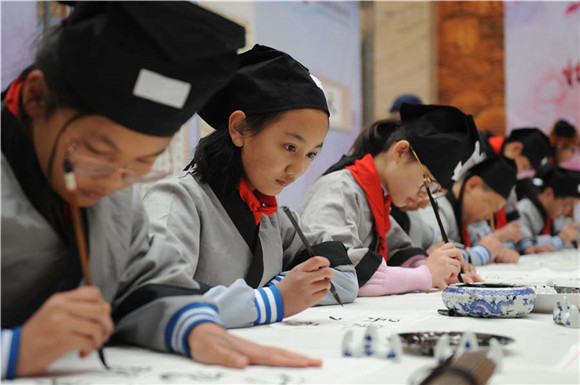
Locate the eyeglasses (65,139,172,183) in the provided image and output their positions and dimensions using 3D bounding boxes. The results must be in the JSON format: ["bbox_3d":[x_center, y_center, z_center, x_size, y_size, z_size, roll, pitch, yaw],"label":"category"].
[{"bbox_3d":[-0.202,-0.069,0.812,0.134,0.131,0.042,13,-49,-41],"label":"eyeglasses"}]

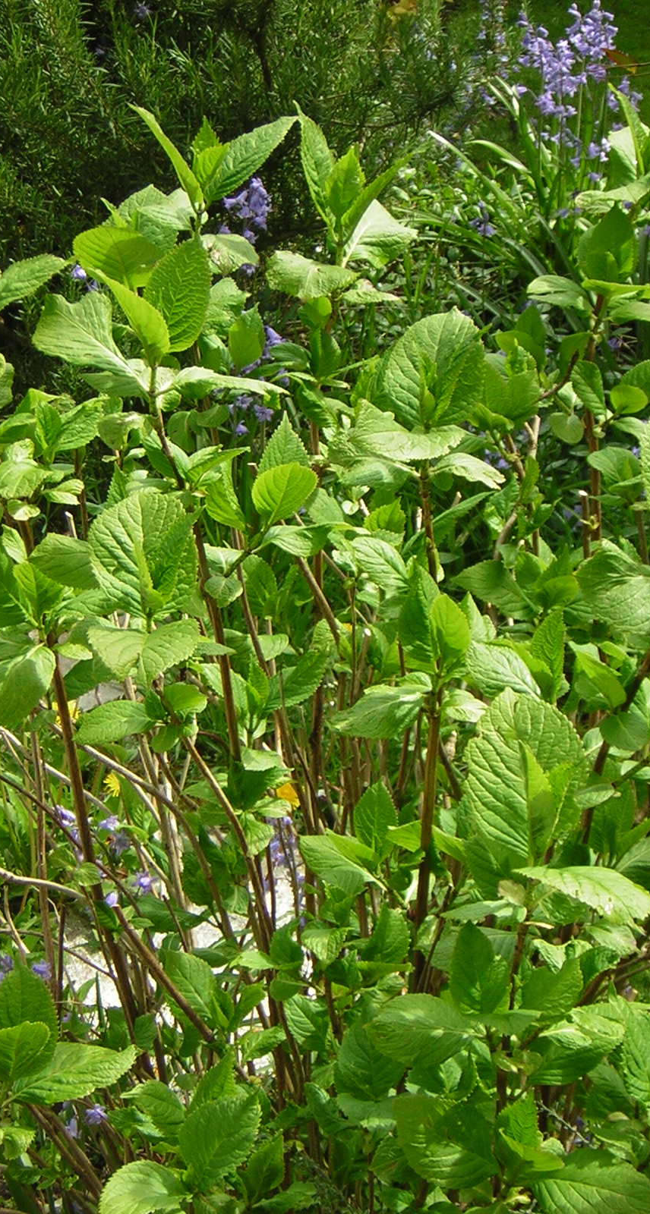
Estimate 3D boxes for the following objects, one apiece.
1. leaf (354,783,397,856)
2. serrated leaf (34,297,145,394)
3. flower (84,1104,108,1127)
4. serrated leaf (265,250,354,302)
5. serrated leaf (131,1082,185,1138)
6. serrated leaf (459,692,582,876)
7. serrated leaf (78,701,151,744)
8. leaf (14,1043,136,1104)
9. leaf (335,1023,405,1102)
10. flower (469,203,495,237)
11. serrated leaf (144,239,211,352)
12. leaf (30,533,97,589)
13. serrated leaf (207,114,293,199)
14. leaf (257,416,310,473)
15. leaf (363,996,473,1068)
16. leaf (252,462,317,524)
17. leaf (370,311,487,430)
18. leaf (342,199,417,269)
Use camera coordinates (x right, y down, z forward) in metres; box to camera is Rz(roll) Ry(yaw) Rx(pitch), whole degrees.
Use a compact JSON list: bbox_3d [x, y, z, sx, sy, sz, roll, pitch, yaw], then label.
[{"bbox_3d":[0.037,0.154,2.170,0.032,0.054,0.010,2,-15,6],"label":"leaf"},{"bbox_3d":[-0.179,-0.208,2.361,0.123,0.026,0.070,41,63,21],"label":"serrated leaf"},{"bbox_3d":[-0.167,0.370,2.170,0.018,0.016,0.017,-6,30,-10],"label":"flower"},{"bbox_3d":[-0.011,-0.267,2.400,0.072,0.018,0.070,2,23,12],"label":"serrated leaf"},{"bbox_3d":[-0.130,0.392,2.330,0.059,0.020,0.036,24,62,13],"label":"serrated leaf"},{"bbox_3d":[0.139,0.123,2.120,0.090,0.127,0.028,-2,-19,-3],"label":"serrated leaf"},{"bbox_3d":[-0.172,0.092,2.422,0.064,0.018,0.038,-14,44,1],"label":"serrated leaf"},{"bbox_3d":[-0.191,0.356,2.270,0.099,0.019,0.055,-17,45,-17],"label":"leaf"},{"bbox_3d":[0.033,0.345,2.280,0.055,0.018,0.071,-7,61,-2],"label":"leaf"},{"bbox_3d":[0.167,-0.410,3.150,0.028,0.036,0.026,0,30,0],"label":"flower"},{"bbox_3d":[-0.118,-0.251,2.400,0.051,0.095,0.018,12,-5,15],"label":"serrated leaf"},{"bbox_3d":[-0.192,-0.034,2.250,0.066,0.012,0.044,8,59,-2],"label":"leaf"},{"bbox_3d":[-0.059,-0.358,2.380,0.098,0.014,0.050,-45,41,-3],"label":"serrated leaf"},{"bbox_3d":[-0.034,-0.120,2.450,0.046,0.074,0.014,3,-2,0],"label":"leaf"},{"bbox_3d":[0.071,0.320,2.250,0.082,0.020,0.060,3,48,-13],"label":"leaf"},{"bbox_3d":[-0.034,-0.093,2.420,0.045,0.056,0.017,29,10,-6],"label":"leaf"},{"bbox_3d":[0.088,-0.195,2.430,0.084,0.102,0.030,9,-15,3],"label":"leaf"},{"bbox_3d":[0.036,-0.308,2.496,0.074,0.026,0.060,-33,60,-22],"label":"leaf"}]

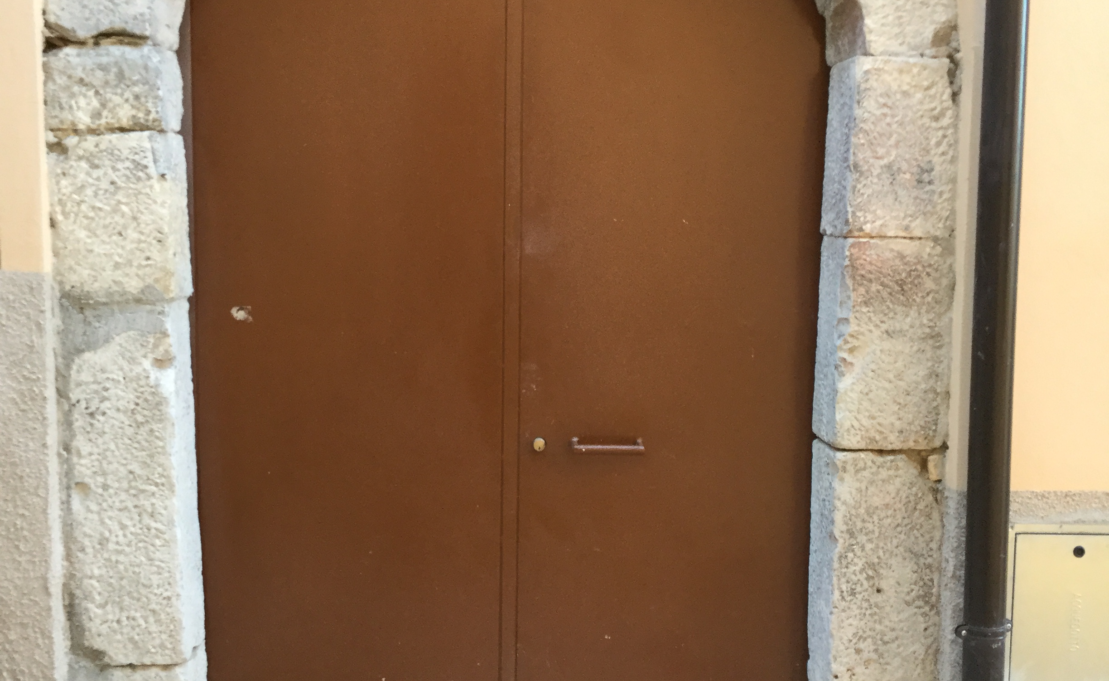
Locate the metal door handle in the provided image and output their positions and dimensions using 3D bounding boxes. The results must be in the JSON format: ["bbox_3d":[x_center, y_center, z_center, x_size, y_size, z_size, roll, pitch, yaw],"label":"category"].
[{"bbox_3d":[0.112,0.220,2.783,0.152,0.024,0.062,1,5,-2],"label":"metal door handle"}]

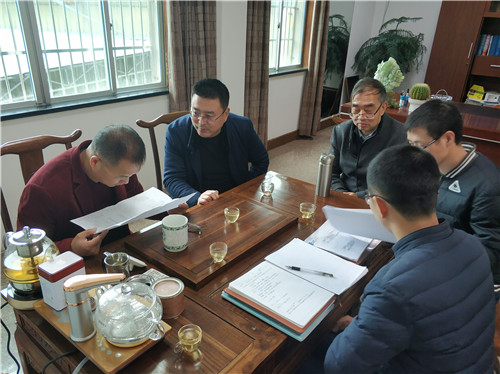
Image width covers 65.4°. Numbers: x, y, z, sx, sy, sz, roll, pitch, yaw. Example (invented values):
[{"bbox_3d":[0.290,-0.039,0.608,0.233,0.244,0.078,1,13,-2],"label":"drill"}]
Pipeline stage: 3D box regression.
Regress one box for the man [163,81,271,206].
[{"bbox_3d":[-0.171,0.132,1.965,0.560,1.270,0.780,-8,25,-22],"label":"man"}]

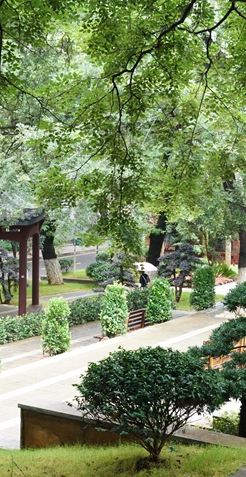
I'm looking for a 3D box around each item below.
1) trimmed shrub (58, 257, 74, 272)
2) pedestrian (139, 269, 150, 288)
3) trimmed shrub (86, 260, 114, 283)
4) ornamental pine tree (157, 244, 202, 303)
[{"bbox_3d":[-3.290,1.530,52.036,0.932,0.908,0.930,0,5,0],"label":"trimmed shrub"},{"bbox_3d":[1.035,2.285,42.066,0.400,1.660,0.520,-1,5,-12],"label":"pedestrian"},{"bbox_3d":[-1.033,1.515,41.000,1.300,1.020,1.250,1,5,0],"label":"trimmed shrub"},{"bbox_3d":[2.492,1.535,38.801,1.863,2.558,1.750,0,5,0],"label":"ornamental pine tree"}]

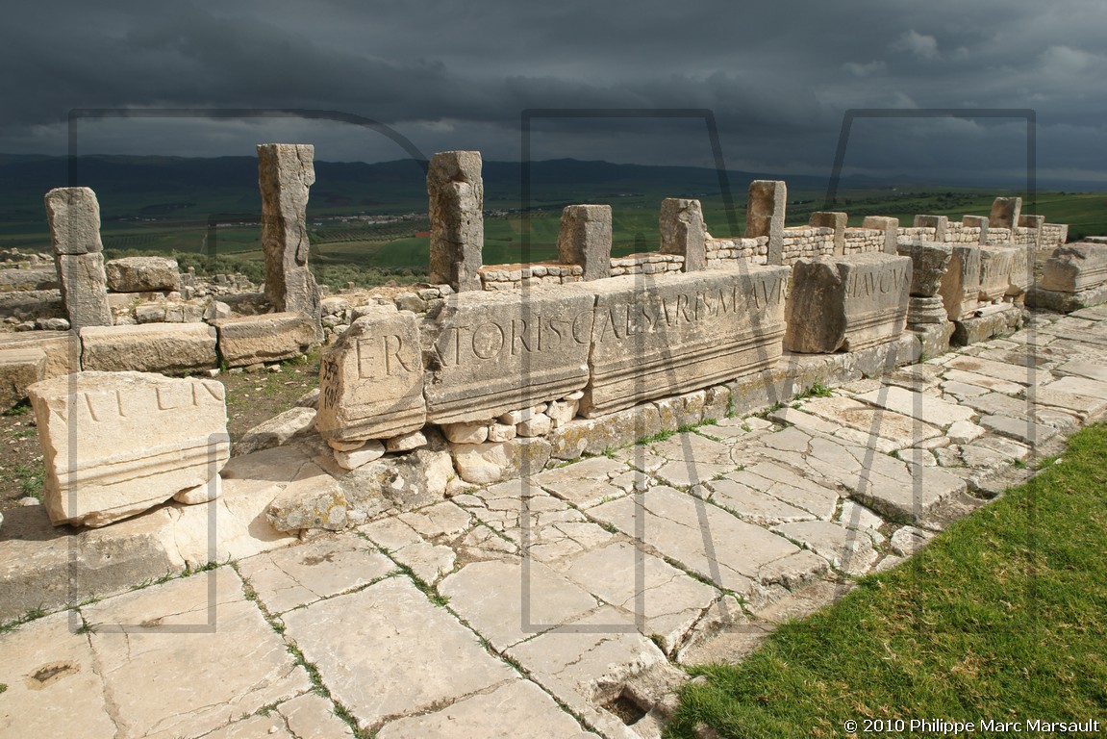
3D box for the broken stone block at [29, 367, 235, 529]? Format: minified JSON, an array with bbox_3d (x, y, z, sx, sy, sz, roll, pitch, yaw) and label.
[{"bbox_3d":[-1.906,0.325,3.351,0.690,0.510,0.420,-9,17,-33],"label":"broken stone block"}]

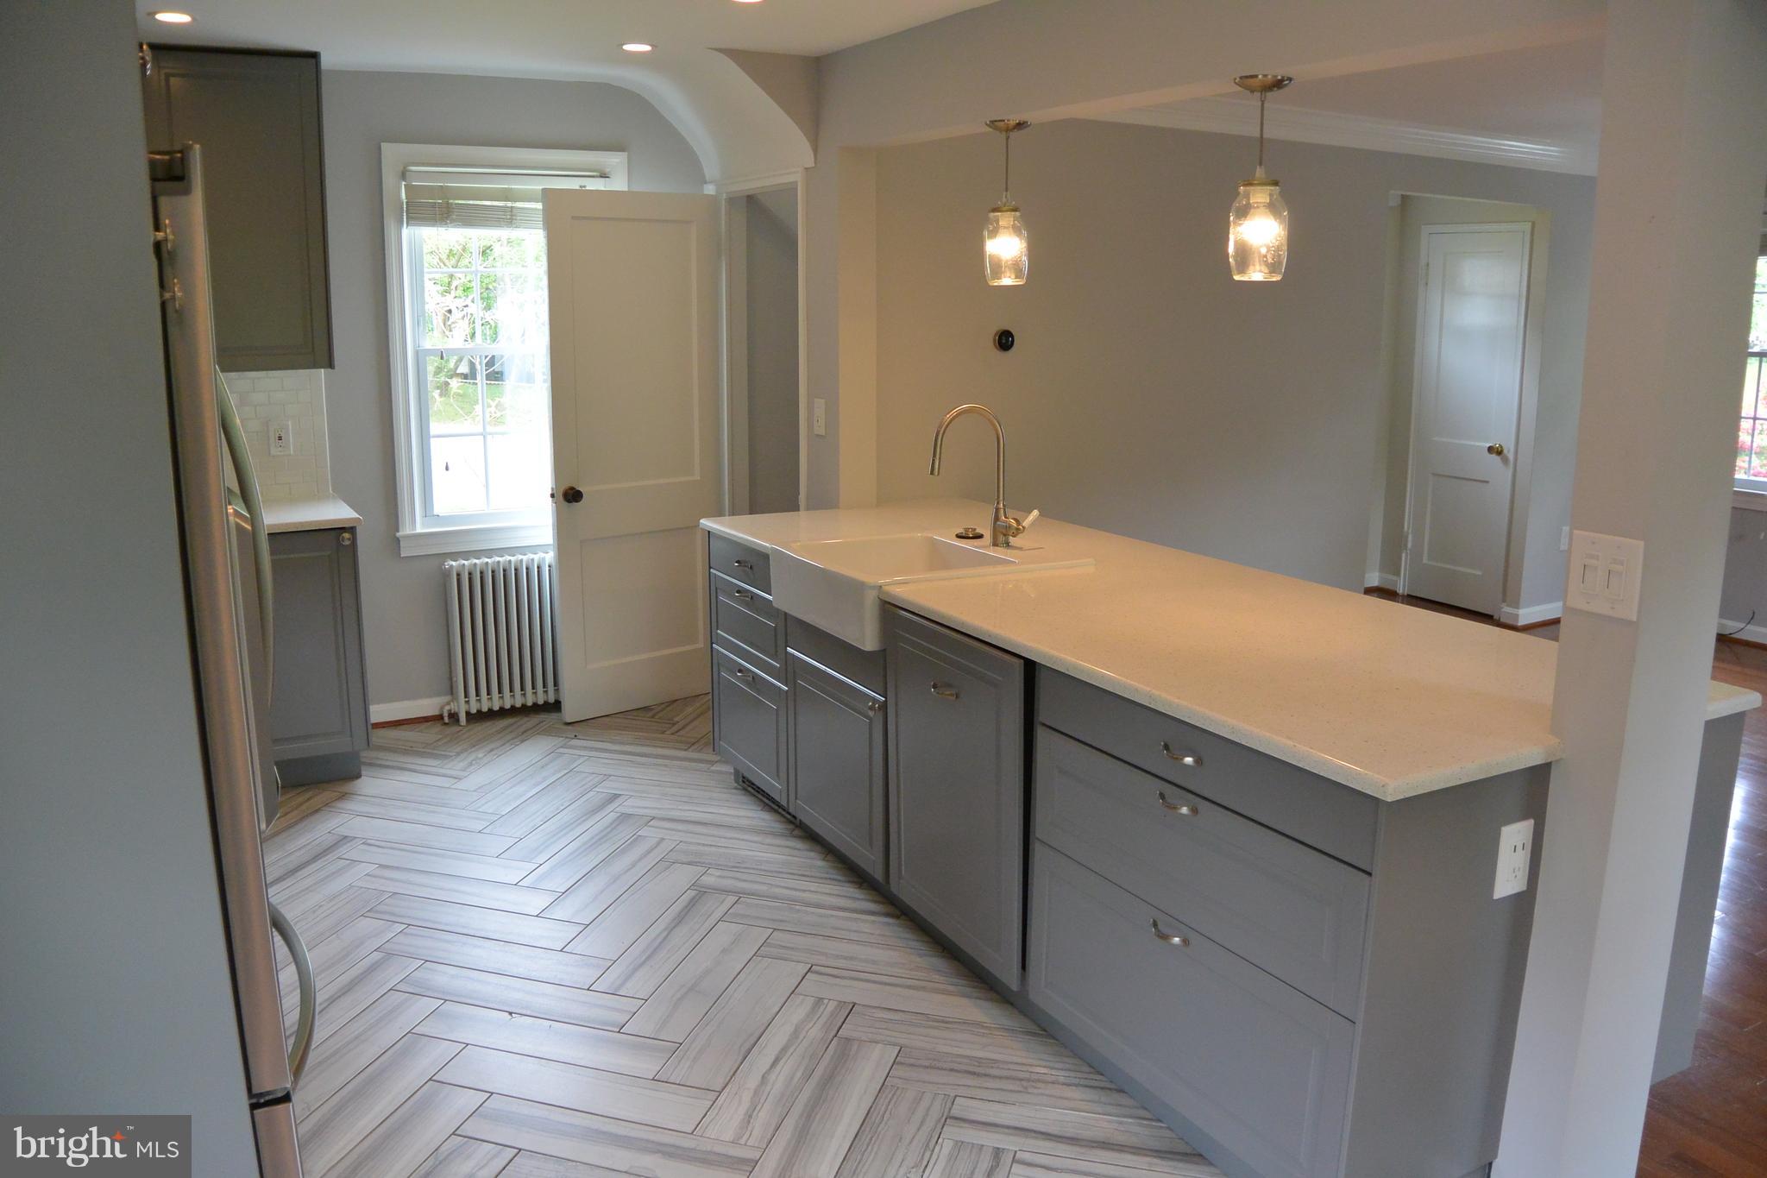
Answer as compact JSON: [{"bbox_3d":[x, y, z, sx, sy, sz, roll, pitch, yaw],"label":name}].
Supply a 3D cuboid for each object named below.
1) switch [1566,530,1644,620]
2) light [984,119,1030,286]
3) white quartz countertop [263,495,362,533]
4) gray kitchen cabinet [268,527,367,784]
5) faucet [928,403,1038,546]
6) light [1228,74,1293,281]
[{"bbox_3d":[1.116,-0.020,2.051,0.012,0.125,0.124,-6,13,-27],"label":"switch"},{"bbox_3d":[0.335,-1.040,3.579,0.122,0.438,0.122,0,11,0],"label":"light"},{"bbox_3d":[-2.080,-0.258,4.629,0.420,0.038,0.660,-6,13,-27],"label":"white quartz countertop"},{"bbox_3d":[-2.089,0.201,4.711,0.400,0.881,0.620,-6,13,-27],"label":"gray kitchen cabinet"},{"bbox_3d":[0.290,-0.318,3.827,0.280,0.415,0.155,-6,13,-27],"label":"faucet"},{"bbox_3d":[0.781,-0.849,2.747,0.122,0.422,0.122,-6,13,-27],"label":"light"}]

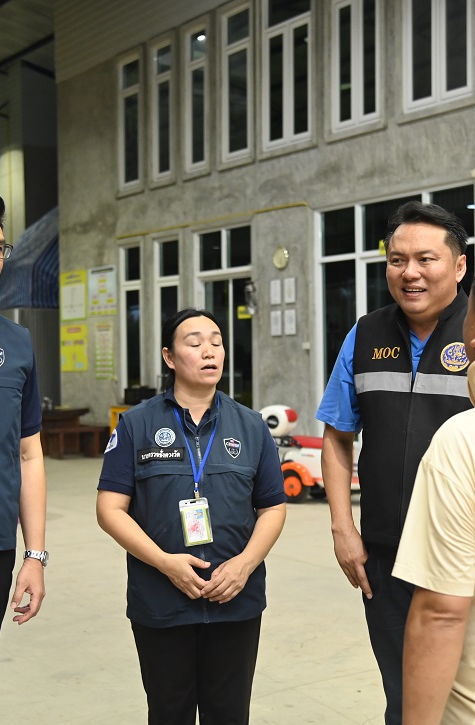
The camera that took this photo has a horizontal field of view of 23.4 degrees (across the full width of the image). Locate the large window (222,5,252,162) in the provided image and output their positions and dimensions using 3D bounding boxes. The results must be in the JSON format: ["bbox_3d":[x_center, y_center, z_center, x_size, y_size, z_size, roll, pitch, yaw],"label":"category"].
[{"bbox_3d":[0.028,-3.345,13.857,0.120,1.792,0.673,-1,1,-32],"label":"large window"}]

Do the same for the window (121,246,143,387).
[{"bbox_3d":[-1.454,-0.552,16.290,0.120,2.206,0.710,-1,1,-32],"label":"window"}]

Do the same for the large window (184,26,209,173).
[{"bbox_3d":[-0.484,-3.340,14.682,0.120,1.785,0.594,-1,1,-32],"label":"large window"}]

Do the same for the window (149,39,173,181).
[{"bbox_3d":[-0.978,-3.358,15.477,0.120,1.800,0.636,-1,1,-32],"label":"window"}]

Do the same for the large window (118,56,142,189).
[{"bbox_3d":[-1.497,-3.376,16.314,0.120,1.812,0.691,-1,1,-32],"label":"large window"}]

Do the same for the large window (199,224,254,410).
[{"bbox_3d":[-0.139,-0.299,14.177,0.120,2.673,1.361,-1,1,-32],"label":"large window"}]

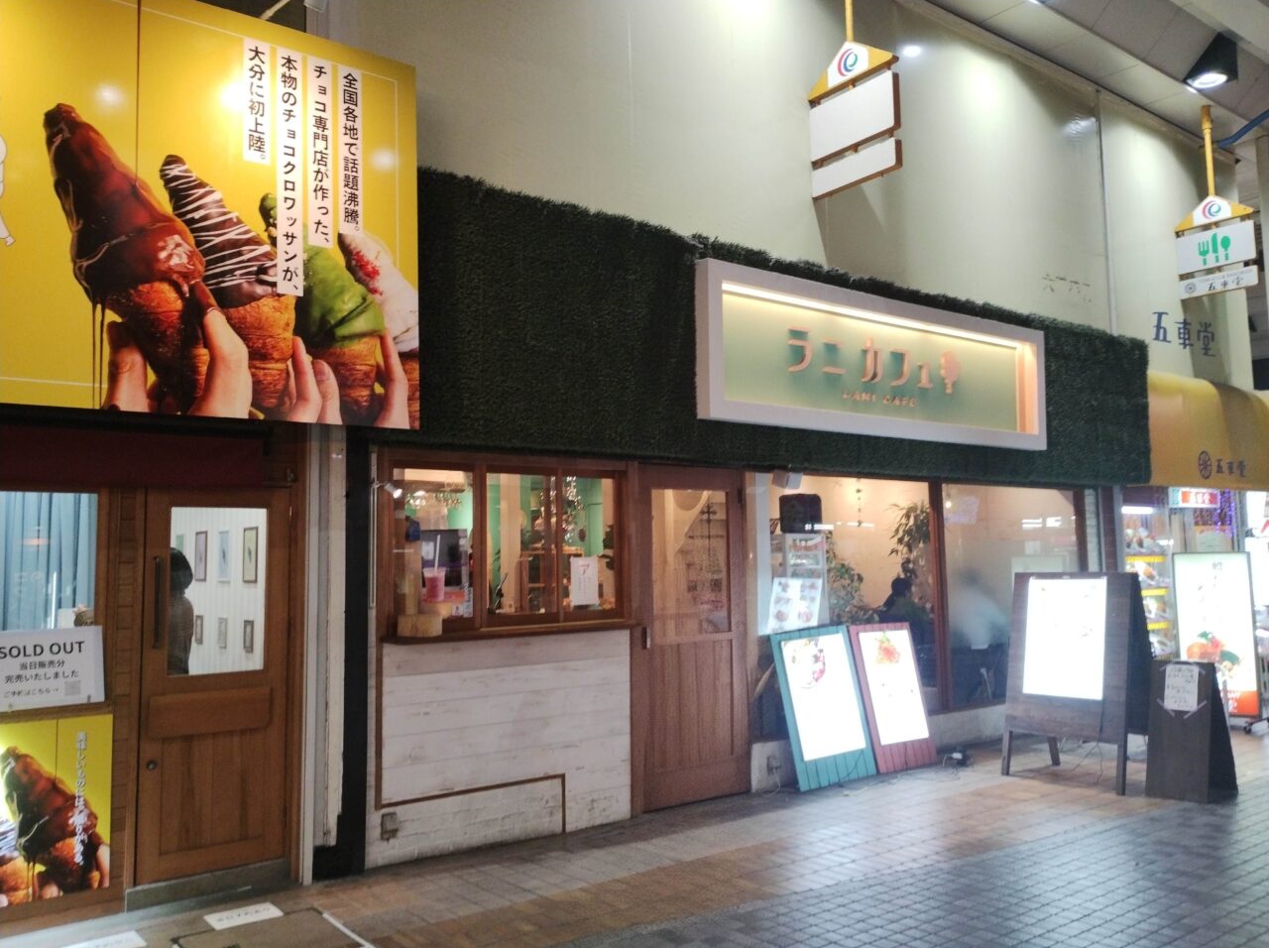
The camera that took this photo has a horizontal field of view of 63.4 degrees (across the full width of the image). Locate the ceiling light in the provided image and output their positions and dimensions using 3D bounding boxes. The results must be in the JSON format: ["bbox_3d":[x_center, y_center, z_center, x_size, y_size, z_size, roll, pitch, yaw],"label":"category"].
[{"bbox_3d":[5.872,-4.195,10.479,0.460,0.390,0.400,3,-6,-37],"label":"ceiling light"}]

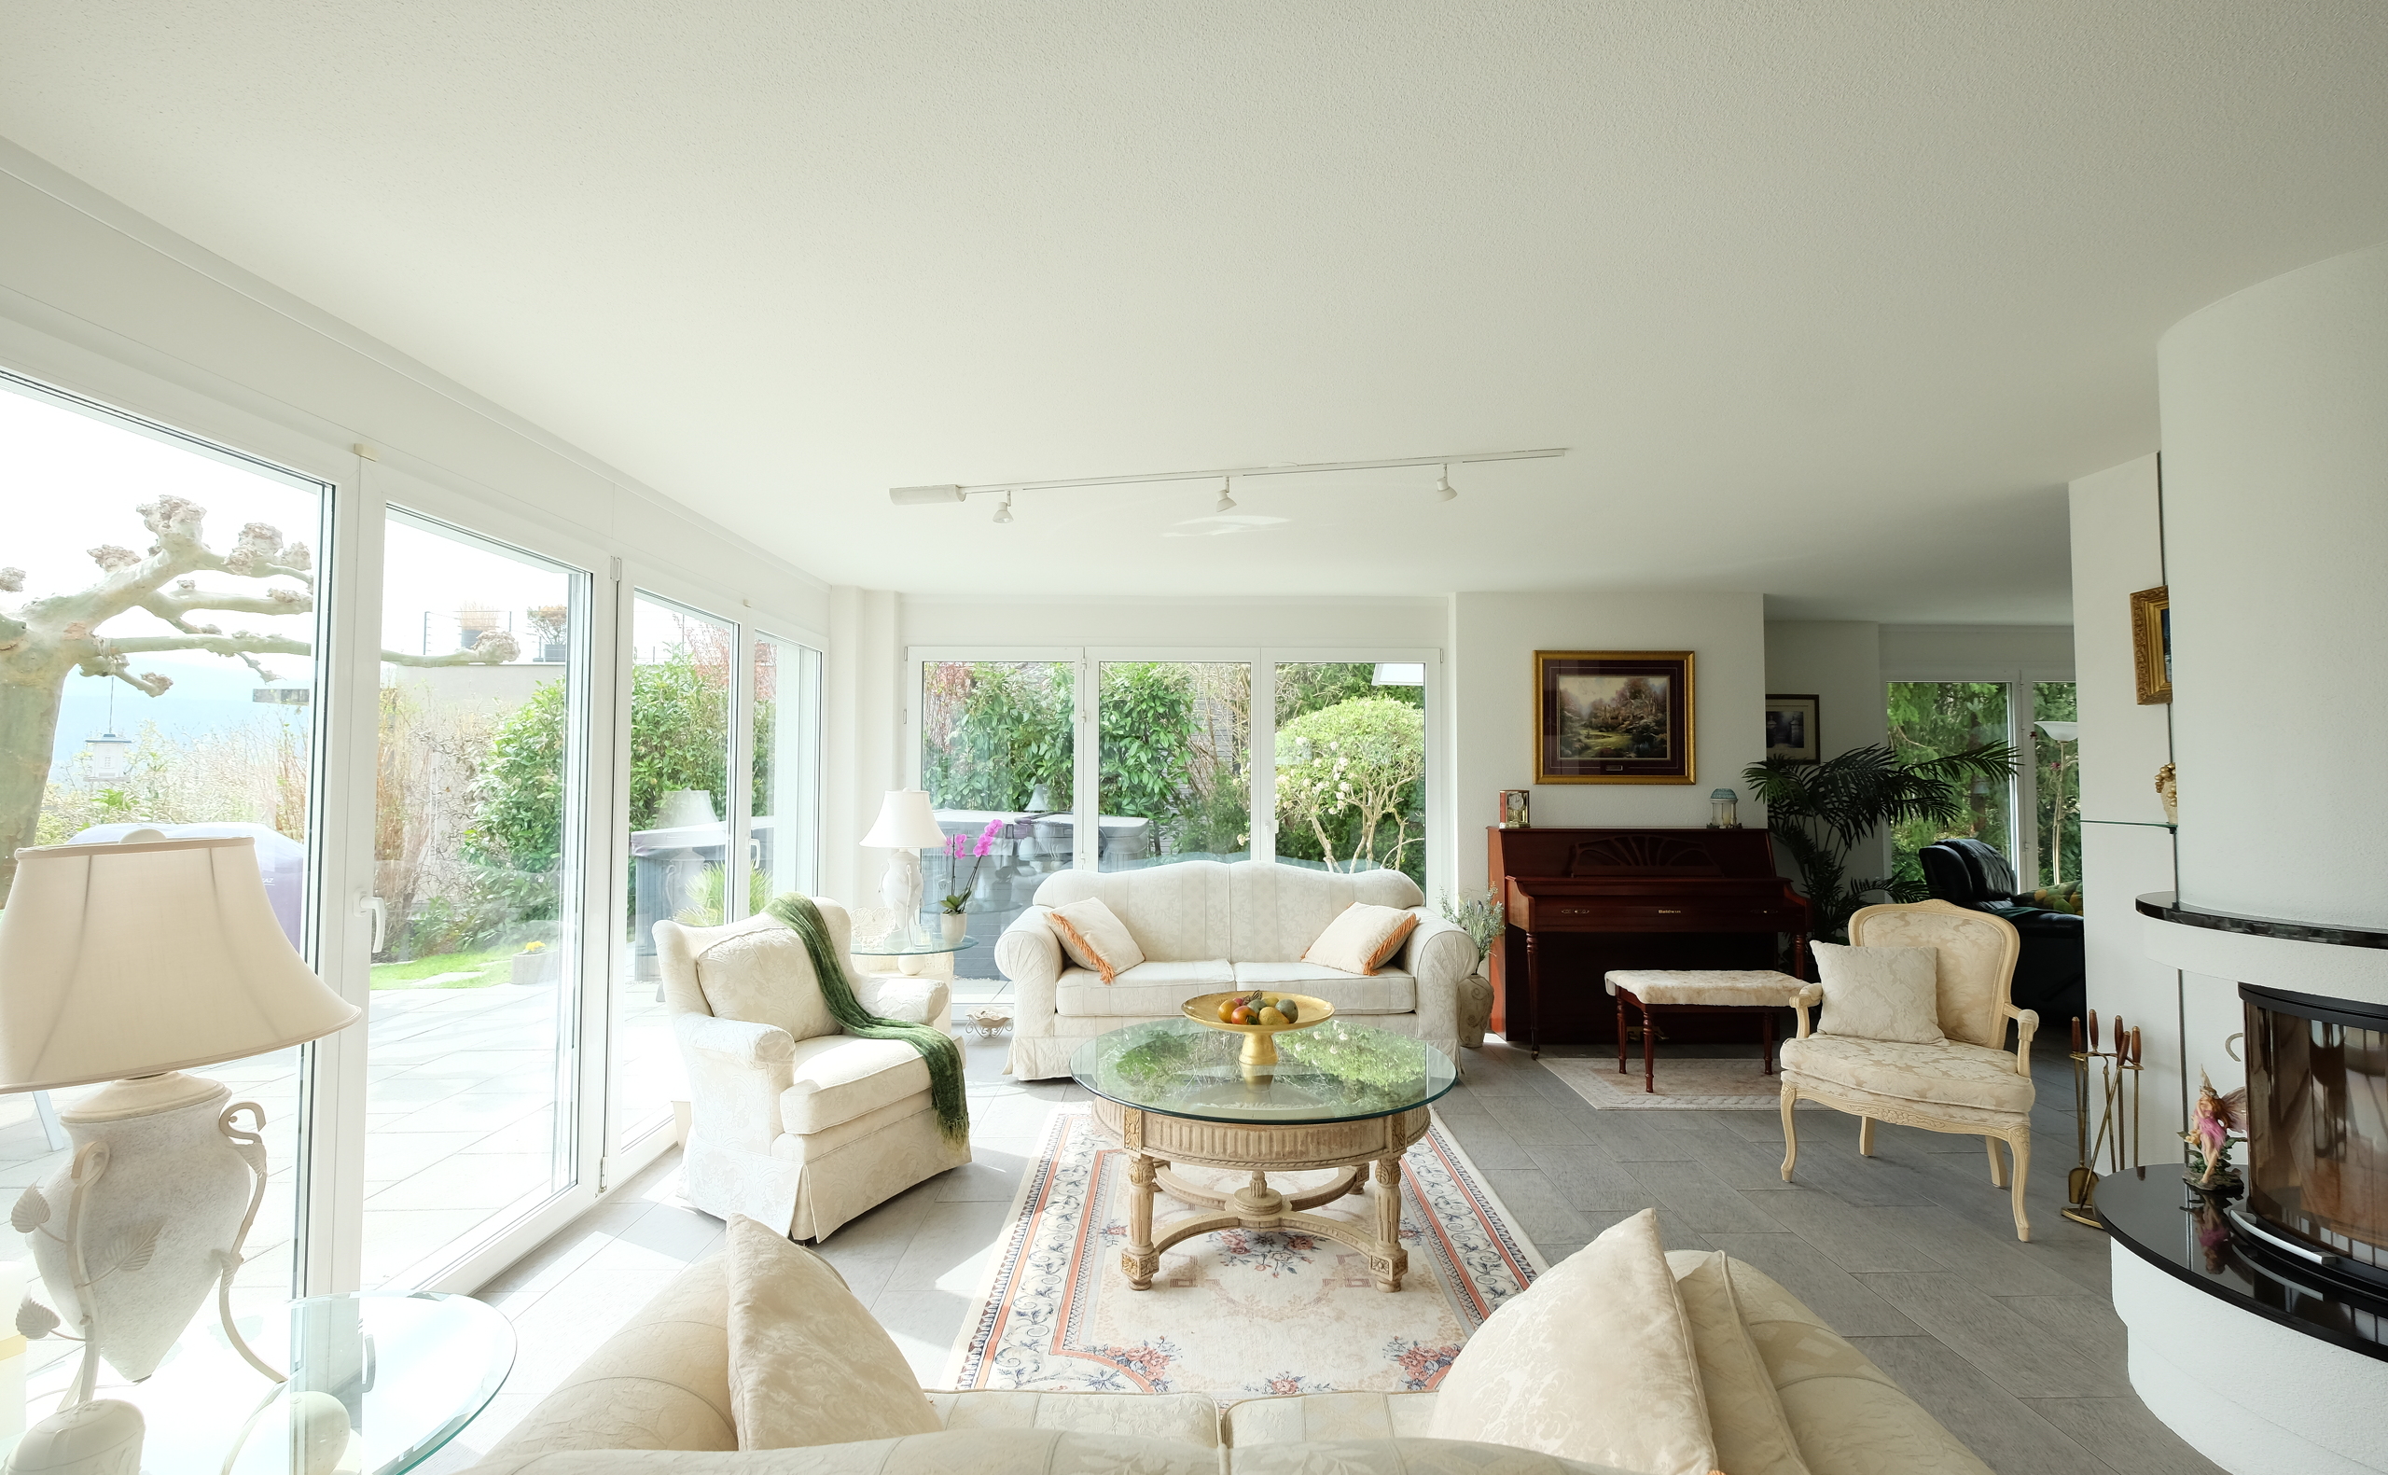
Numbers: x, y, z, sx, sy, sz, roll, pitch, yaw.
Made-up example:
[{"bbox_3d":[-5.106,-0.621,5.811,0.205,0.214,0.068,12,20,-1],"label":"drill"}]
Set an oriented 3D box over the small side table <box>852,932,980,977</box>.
[{"bbox_3d":[-1.469,1.335,5.086,0.715,0.565,0.715,0,-2,-1],"label":"small side table"}]

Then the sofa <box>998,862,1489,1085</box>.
[{"bbox_3d":[0.188,1.102,4.972,2.220,0.930,0.940,0,-2,-1],"label":"sofa"}]

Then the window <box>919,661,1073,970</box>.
[{"bbox_3d":[-1.149,0.545,5.784,0.984,2.082,0.100,0,-2,-1],"label":"window"}]

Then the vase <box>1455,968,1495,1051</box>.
[{"bbox_3d":[1.486,1.432,5.301,0.232,0.398,0.232,0,-2,-1],"label":"vase"}]

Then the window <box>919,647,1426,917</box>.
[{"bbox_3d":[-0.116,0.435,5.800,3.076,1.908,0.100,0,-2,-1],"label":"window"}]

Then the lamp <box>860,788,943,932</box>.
[{"bbox_3d":[-1.485,0.663,5.111,0.438,0.779,0.438,0,-2,-1],"label":"lamp"}]

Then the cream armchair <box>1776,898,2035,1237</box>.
[{"bbox_3d":[2.447,1.040,3.395,0.680,0.935,0.640,-2,-3,45],"label":"cream armchair"}]

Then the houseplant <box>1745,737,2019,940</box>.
[{"bbox_3d":[3.688,0.813,5.427,1.300,1.550,1.150,0,-2,-1],"label":"houseplant"}]

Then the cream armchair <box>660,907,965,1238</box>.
[{"bbox_3d":[-1.319,1.050,3.441,0.840,0.910,0.760,-1,-3,27],"label":"cream armchair"}]

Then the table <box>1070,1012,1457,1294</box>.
[{"bbox_3d":[0.211,1.228,2.983,1.150,0.521,1.150,0,-2,-1],"label":"table"}]

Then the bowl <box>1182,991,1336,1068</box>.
[{"bbox_3d":[0.201,0.878,2.997,0.460,0.180,0.460,0,-2,0],"label":"bowl"}]

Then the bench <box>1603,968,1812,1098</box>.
[{"bbox_3d":[2.449,1.372,4.659,0.841,0.476,0.422,0,-2,-1],"label":"bench"}]

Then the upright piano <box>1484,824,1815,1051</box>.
[{"bbox_3d":[2.413,1.064,5.322,1.466,1.140,0.651,0,-2,-1],"label":"upright piano"}]

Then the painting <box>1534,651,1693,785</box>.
[{"bbox_3d":[2.425,-0.121,5.720,0.946,0.767,0.034,0,-2,-1],"label":"painting"}]

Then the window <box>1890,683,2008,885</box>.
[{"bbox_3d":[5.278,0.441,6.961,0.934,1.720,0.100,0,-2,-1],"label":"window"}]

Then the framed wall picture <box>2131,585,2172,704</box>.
[{"bbox_3d":[3.014,-0.288,3.010,0.040,0.361,0.330,0,-2,-1],"label":"framed wall picture"}]

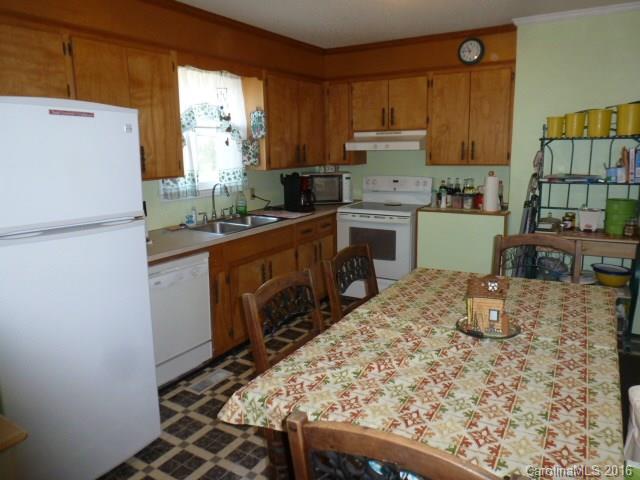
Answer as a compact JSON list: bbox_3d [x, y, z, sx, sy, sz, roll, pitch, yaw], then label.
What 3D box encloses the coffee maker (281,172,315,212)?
[{"bbox_3d":[-0.199,-0.463,4.402,0.245,0.345,0.190,9,16,40],"label":"coffee maker"}]

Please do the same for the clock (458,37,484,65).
[{"bbox_3d":[1.300,-1.615,3.801,0.220,0.220,0.045,6,14,31],"label":"clock"}]

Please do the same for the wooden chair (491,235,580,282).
[{"bbox_3d":[1.237,0.484,2.665,0.470,0.990,0.520,5,13,28],"label":"wooden chair"}]

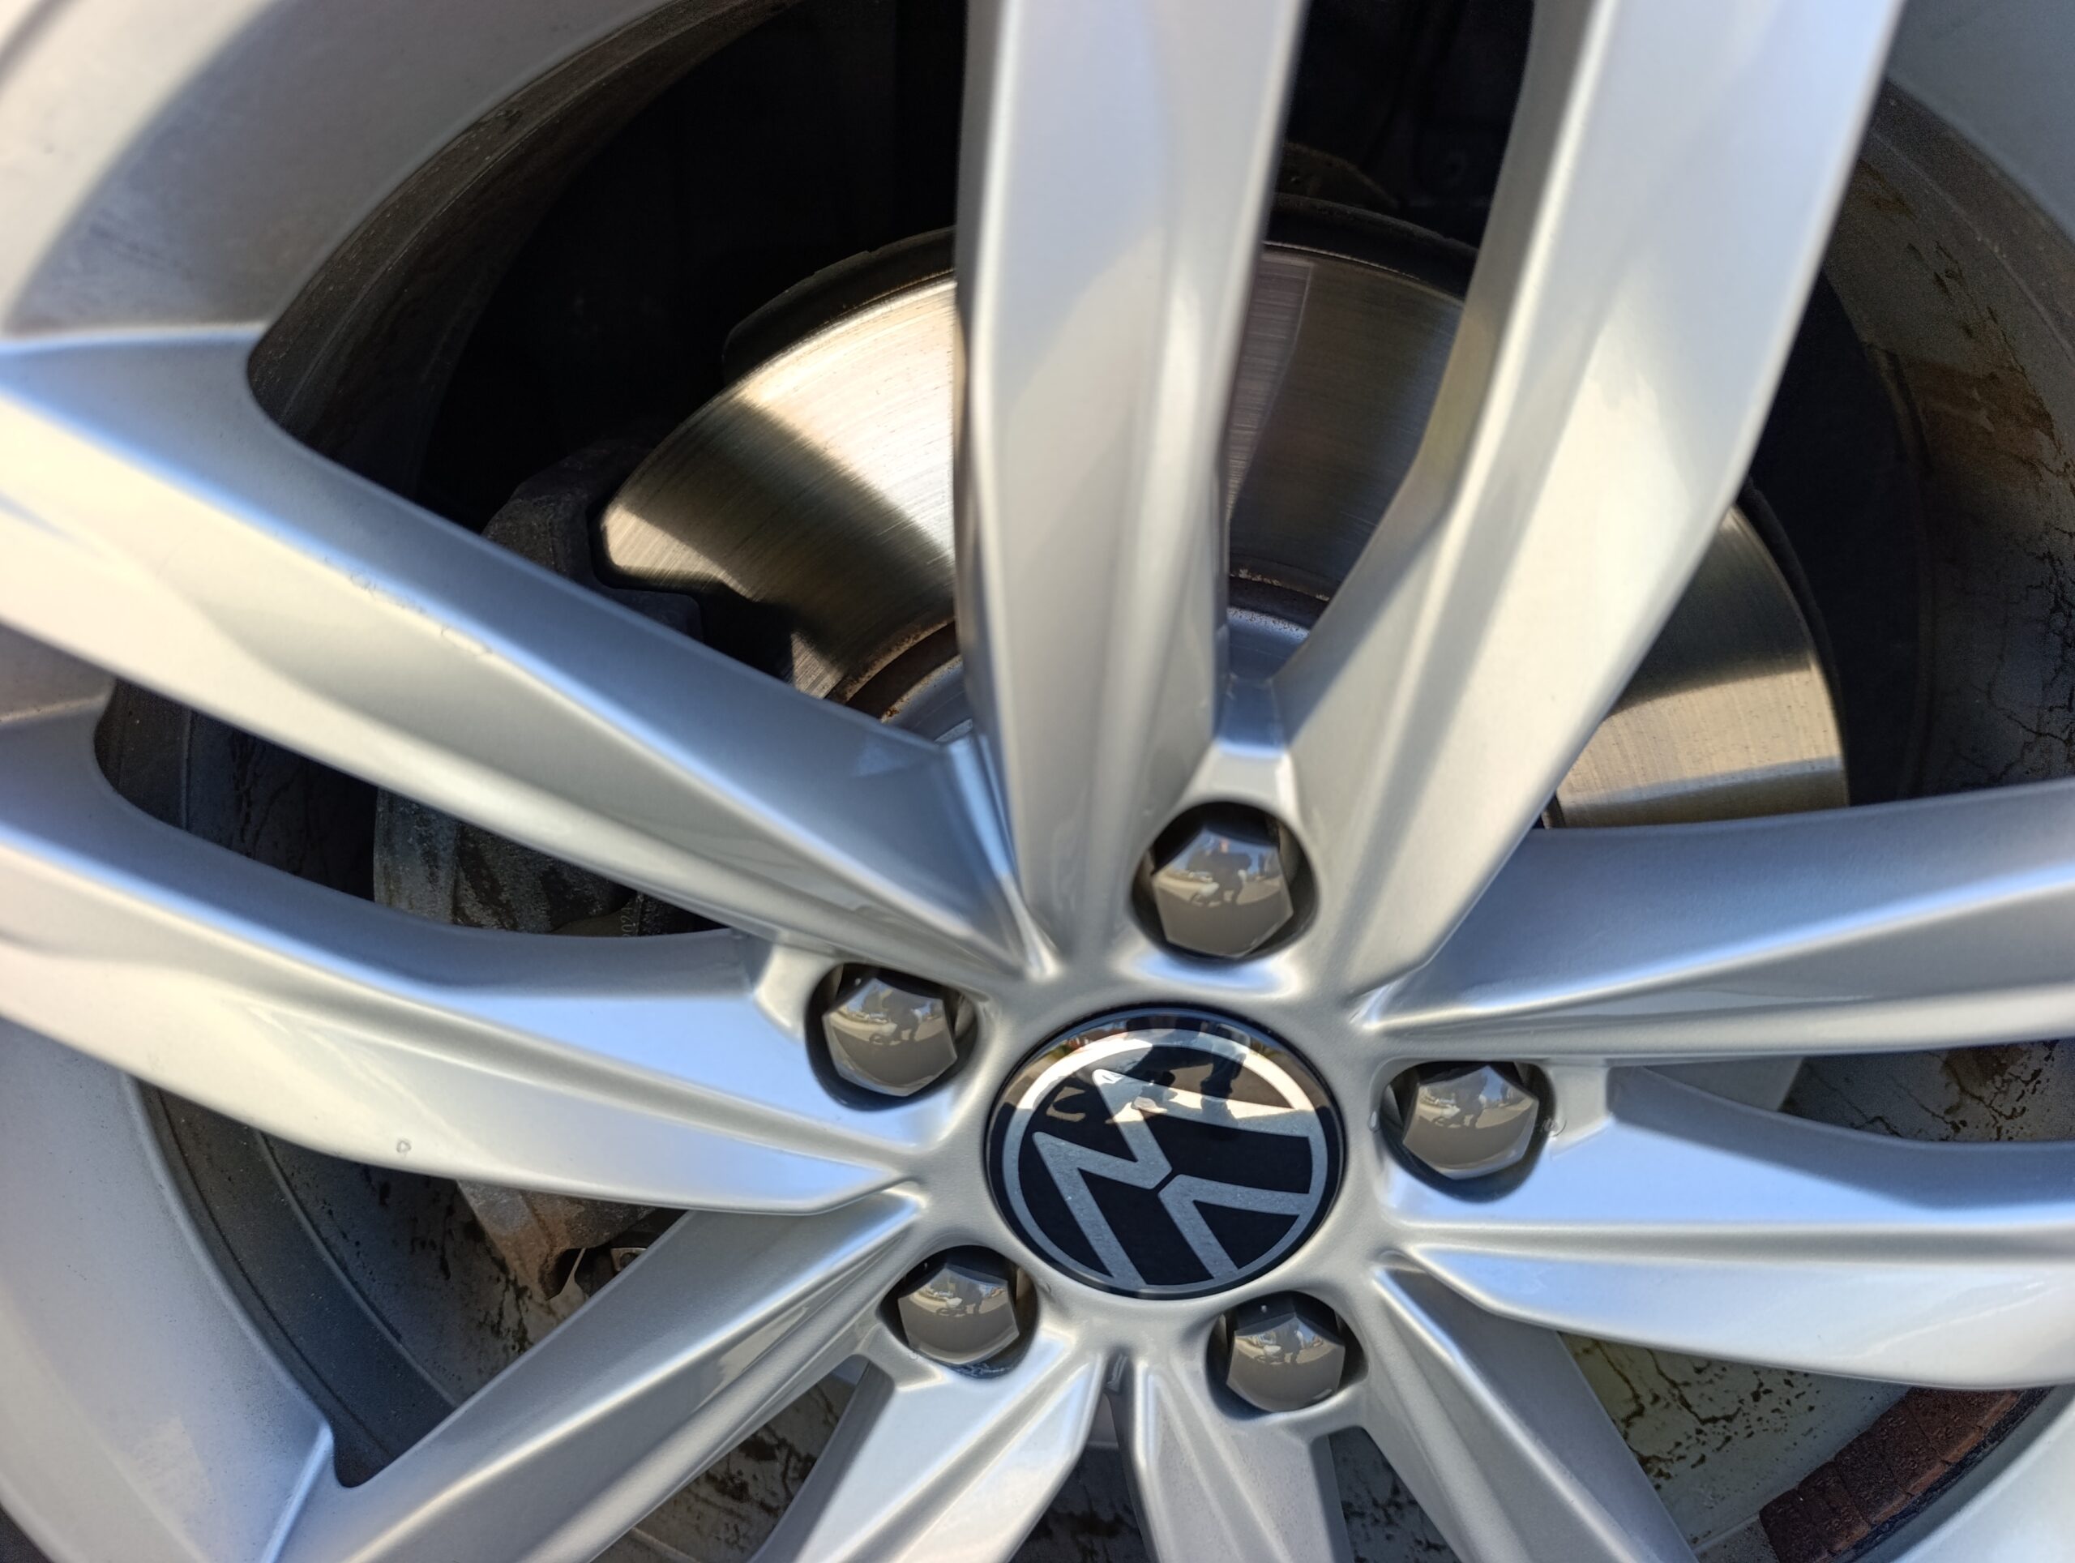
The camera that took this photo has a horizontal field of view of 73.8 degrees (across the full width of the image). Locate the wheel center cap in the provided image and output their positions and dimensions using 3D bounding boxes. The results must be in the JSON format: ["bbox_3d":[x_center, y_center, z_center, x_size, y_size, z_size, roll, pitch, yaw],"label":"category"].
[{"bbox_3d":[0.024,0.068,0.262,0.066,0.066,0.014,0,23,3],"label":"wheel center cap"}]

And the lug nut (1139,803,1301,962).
[{"bbox_3d":[0.032,0.017,0.240,0.025,0.025,0.019,0,23,3],"label":"lug nut"}]

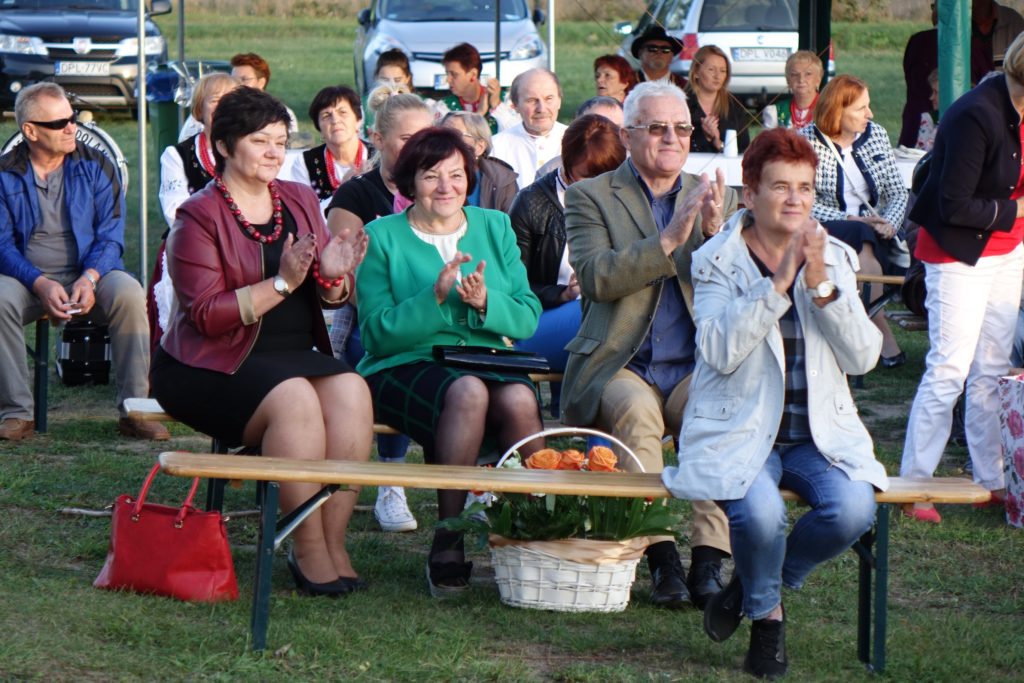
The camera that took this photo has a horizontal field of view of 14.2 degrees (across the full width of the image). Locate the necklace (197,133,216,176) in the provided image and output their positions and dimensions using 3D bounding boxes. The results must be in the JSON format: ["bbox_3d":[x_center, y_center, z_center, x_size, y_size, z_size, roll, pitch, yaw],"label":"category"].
[{"bbox_3d":[-1.205,-0.745,16.600,0.160,0.210,0.150,-3,6,-24],"label":"necklace"}]

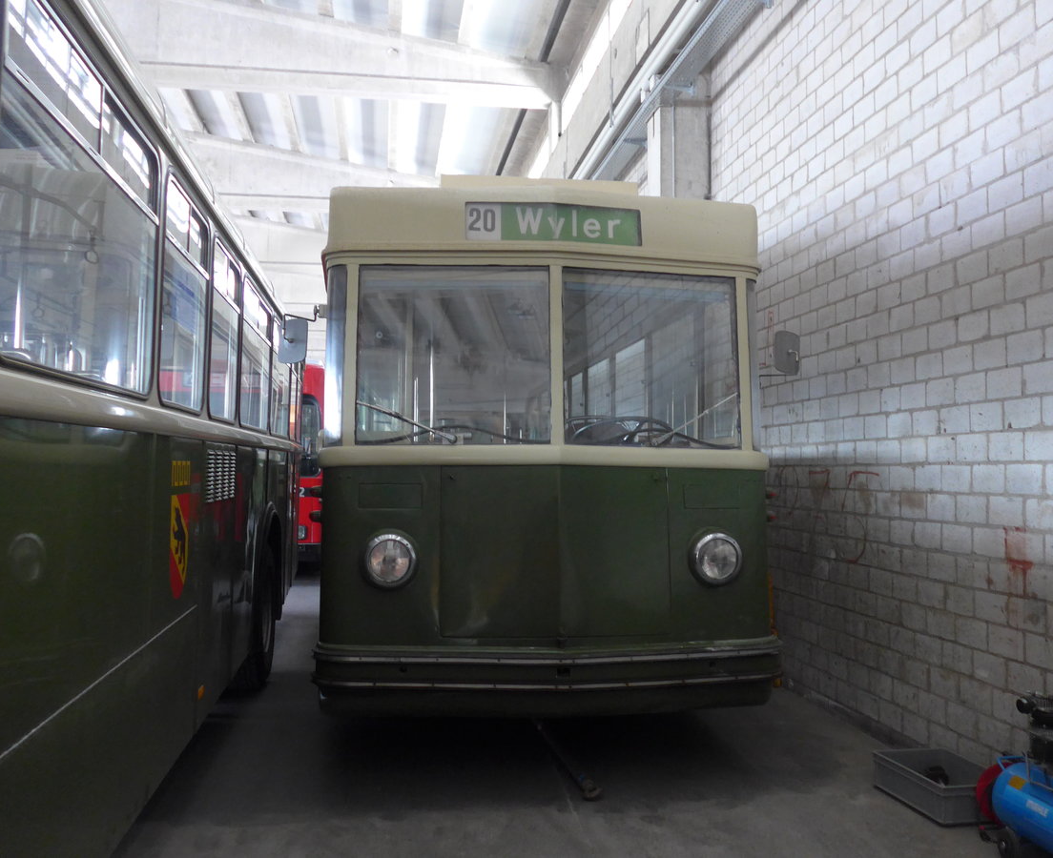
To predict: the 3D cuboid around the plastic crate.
[{"bbox_3d":[2.074,1.772,4.777,0.400,0.174,0.600,1,-3,-11],"label":"plastic crate"}]

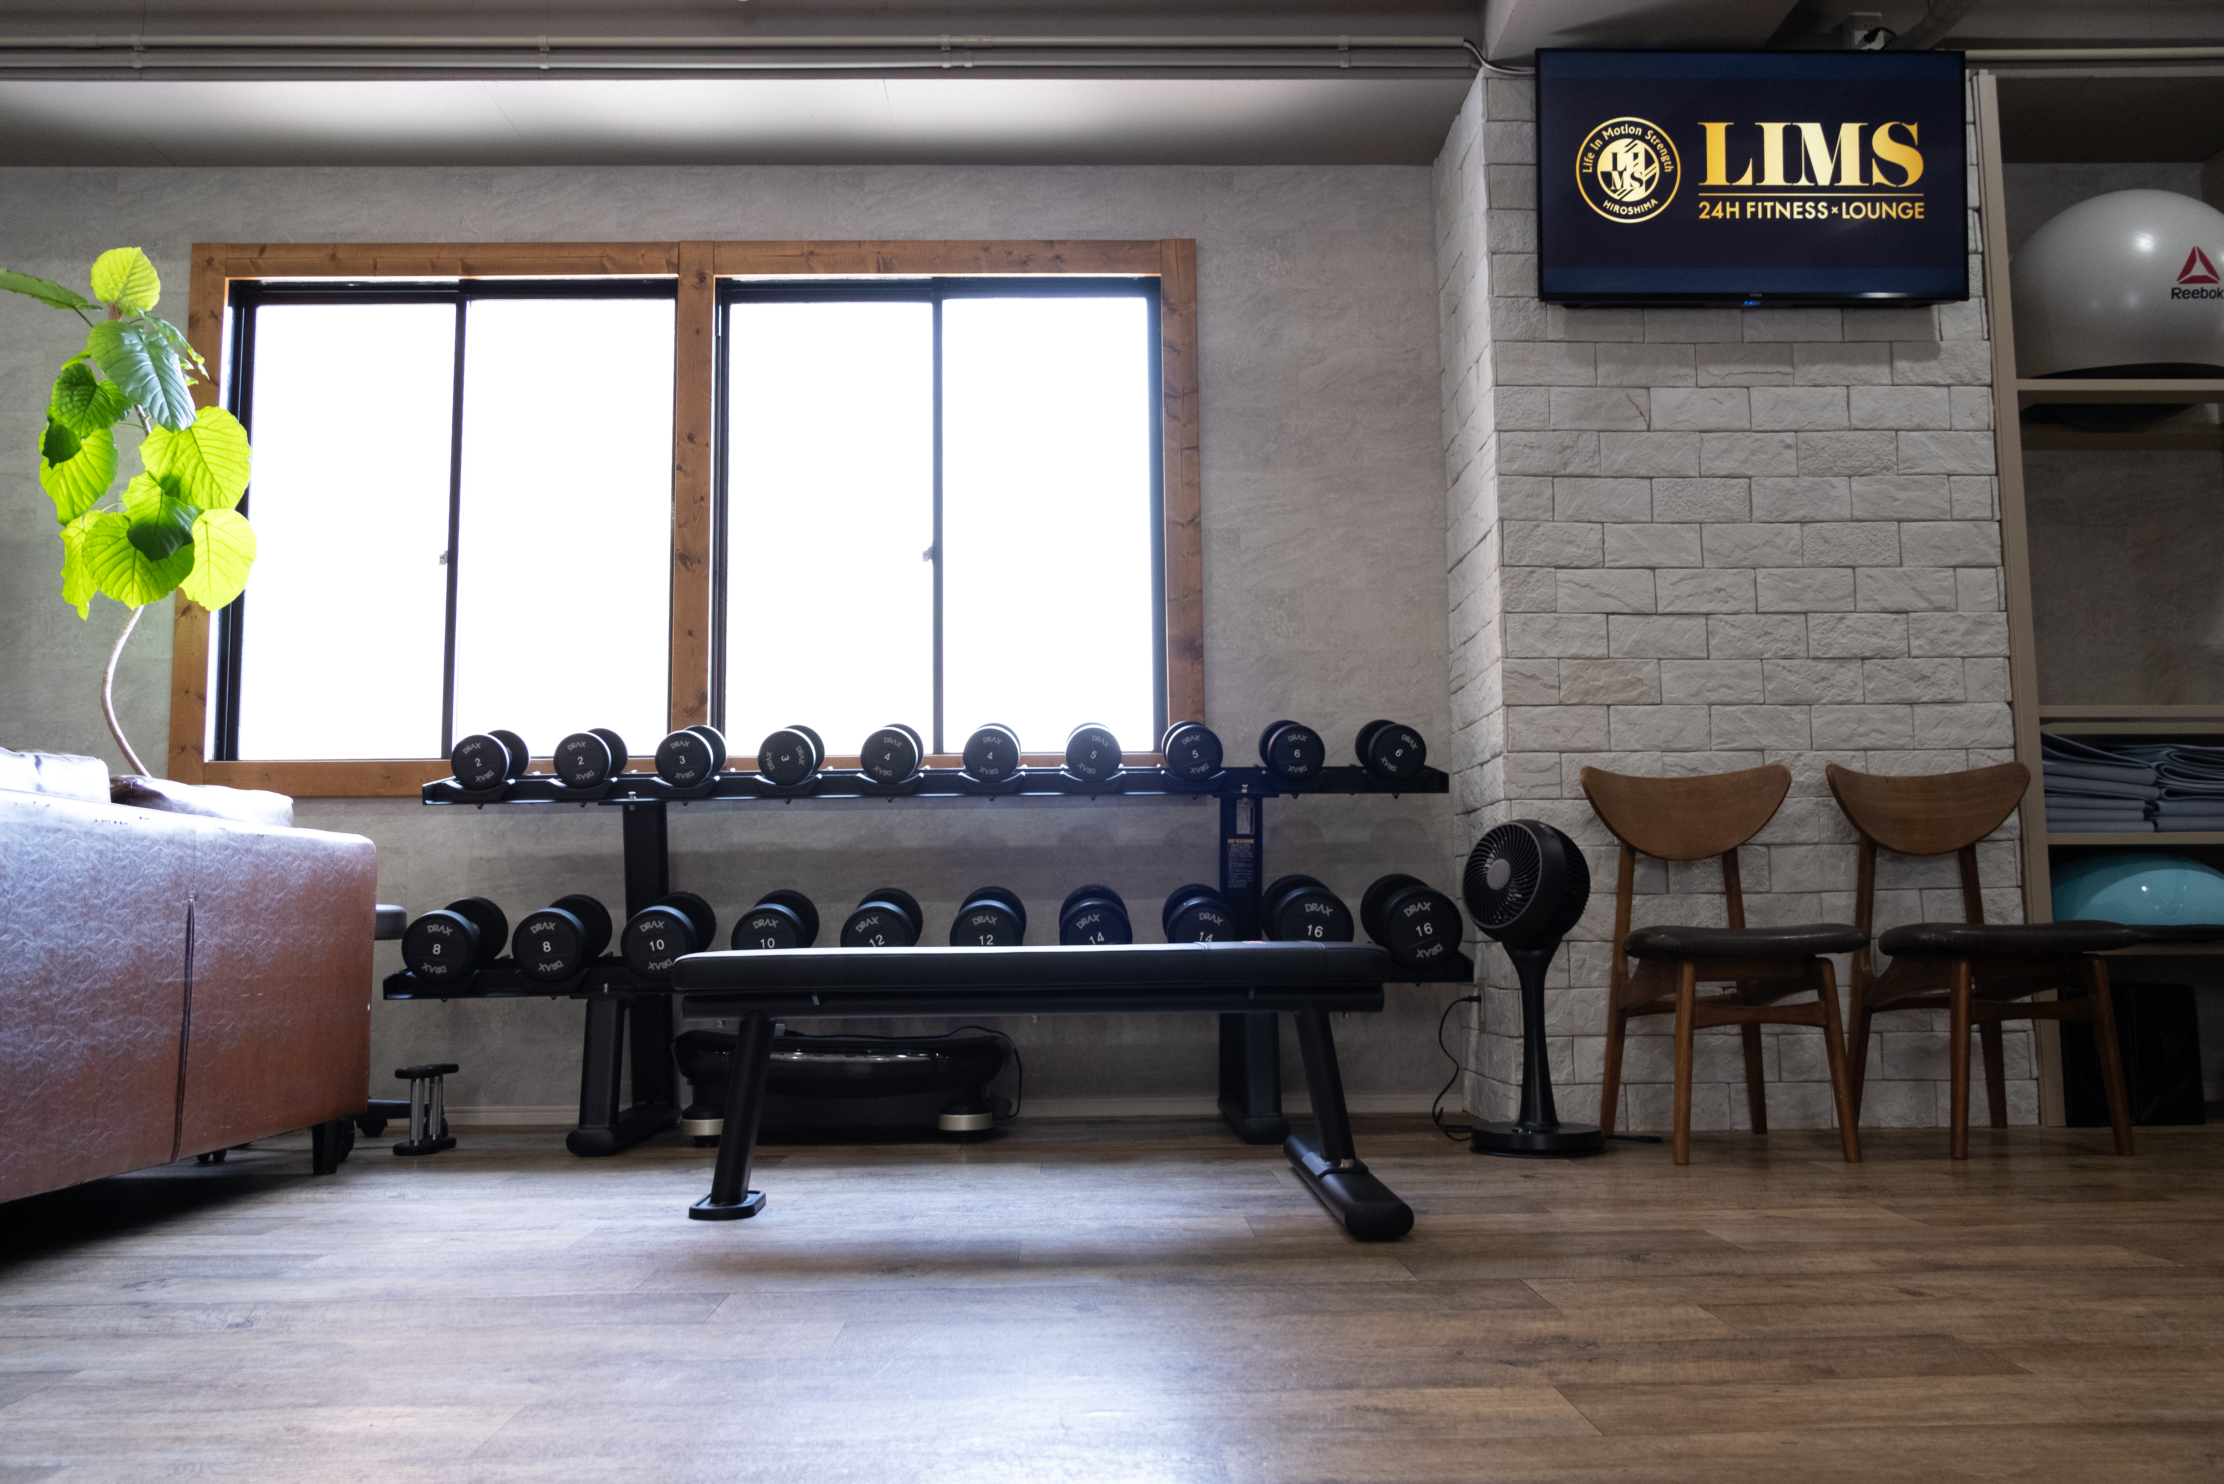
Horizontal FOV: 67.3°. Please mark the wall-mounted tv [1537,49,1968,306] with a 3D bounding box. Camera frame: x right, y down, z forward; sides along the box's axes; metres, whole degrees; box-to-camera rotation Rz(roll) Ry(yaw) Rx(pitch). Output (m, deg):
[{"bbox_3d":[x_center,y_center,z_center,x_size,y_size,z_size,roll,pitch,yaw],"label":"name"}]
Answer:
[{"bbox_3d":[1.430,-1.262,3.763,0.967,0.561,0.080,0,-1,-1],"label":"wall-mounted tv"}]

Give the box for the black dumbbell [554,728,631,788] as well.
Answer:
[{"bbox_3d":[-1.198,0.037,3.850,0.130,0.130,0.147,0,4,-1],"label":"black dumbbell"}]

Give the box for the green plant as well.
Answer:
[{"bbox_3d":[-2.175,-0.182,3.615,0.601,1.848,0.560,-1,-6,-1],"label":"green plant"}]

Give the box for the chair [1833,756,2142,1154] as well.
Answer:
[{"bbox_3d":[1.702,0.406,3.307,0.465,0.760,0.495,-1,-6,-1],"label":"chair"}]

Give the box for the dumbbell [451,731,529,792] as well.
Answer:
[{"bbox_3d":[-1.426,0.040,3.844,0.130,0.130,0.147,0,4,-1],"label":"dumbbell"}]

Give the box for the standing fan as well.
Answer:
[{"bbox_3d":[0.813,0.475,3.291,0.272,0.640,0.272,4,-8,-38],"label":"standing fan"}]

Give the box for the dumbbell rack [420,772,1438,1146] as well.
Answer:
[{"bbox_3d":[-0.360,0.441,3.607,2.155,0.805,0.600,-1,-6,-1],"label":"dumbbell rack"}]

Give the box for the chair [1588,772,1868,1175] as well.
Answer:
[{"bbox_3d":[1.185,0.409,3.279,0.465,0.760,0.495,-1,-6,-1],"label":"chair"}]

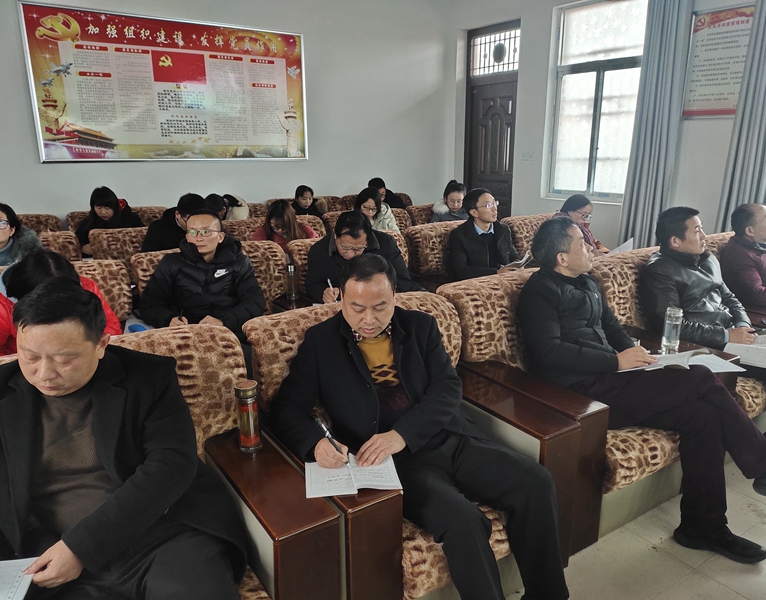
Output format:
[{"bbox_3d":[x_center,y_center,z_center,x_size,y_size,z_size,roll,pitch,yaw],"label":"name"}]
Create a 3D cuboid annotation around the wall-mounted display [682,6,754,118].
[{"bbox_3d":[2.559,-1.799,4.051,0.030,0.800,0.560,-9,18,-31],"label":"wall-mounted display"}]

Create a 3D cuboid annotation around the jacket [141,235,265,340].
[{"bbox_3d":[-0.917,-0.034,2.910,0.630,0.560,0.440,-10,19,-31],"label":"jacket"}]

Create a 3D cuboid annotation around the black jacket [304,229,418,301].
[{"bbox_3d":[-0.138,-0.211,3.146,0.660,0.620,0.500,-6,16,-21],"label":"black jacket"}]

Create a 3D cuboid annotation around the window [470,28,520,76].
[{"bbox_3d":[1.243,-2.746,5.916,0.060,0.430,0.800,-9,18,-31],"label":"window"}]

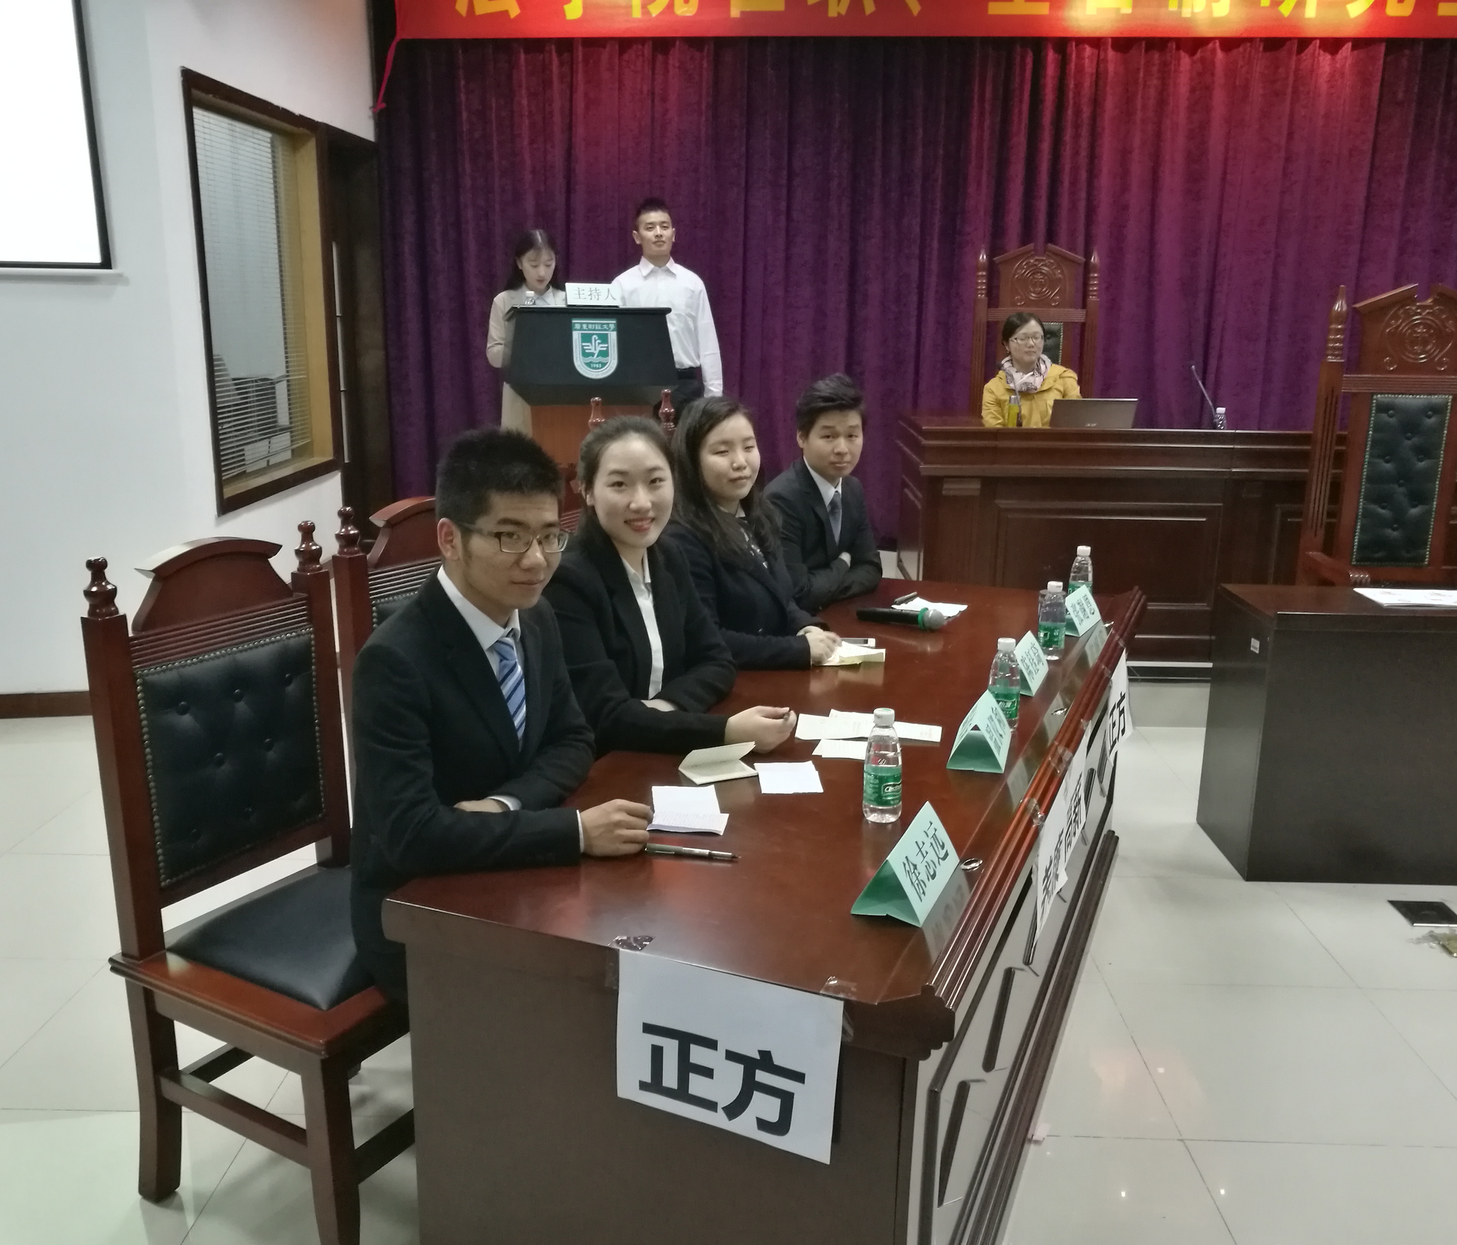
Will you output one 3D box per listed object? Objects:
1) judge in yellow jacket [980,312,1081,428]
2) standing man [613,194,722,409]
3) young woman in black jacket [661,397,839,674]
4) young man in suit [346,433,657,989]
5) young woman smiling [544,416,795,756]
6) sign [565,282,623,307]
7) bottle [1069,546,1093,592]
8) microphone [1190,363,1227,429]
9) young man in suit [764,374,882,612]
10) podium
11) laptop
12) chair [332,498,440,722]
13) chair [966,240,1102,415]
[{"bbox_3d":[1.338,-0.688,5.775,0.480,1.355,0.660,-1,14,-7],"label":"judge in yellow jacket"},{"bbox_3d":[-0.298,-0.889,5.578,0.530,1.775,0.320,-1,14,-6],"label":"standing man"},{"bbox_3d":[0.020,0.147,3.087,0.630,1.355,0.500,9,16,32],"label":"young woman in black jacket"},{"bbox_3d":[-0.355,0.377,2.092,0.620,1.360,0.500,9,16,29],"label":"young man in suit"},{"bbox_3d":[-0.156,0.269,2.560,0.620,1.350,0.470,10,17,34],"label":"young woman smiling"},{"bbox_3d":[-0.523,-1.264,4.996,0.210,0.090,0.085,-1,14,-9],"label":"sign"},{"bbox_3d":[0.949,-0.118,3.478,0.061,0.167,0.061,1,14,1],"label":"bottle"},{"bbox_3d":[1.876,-0.841,5.116,0.120,0.390,0.280,-2,14,-10],"label":"microphone"},{"bbox_3d":[0.265,0.039,3.491,0.640,1.385,0.530,9,16,32],"label":"young man in suit"},{"bbox_3d":[-0.605,-0.702,5.770,0.710,1.350,0.500,-2,14,-9],"label":"podium"},{"bbox_3d":[1.454,-0.837,5.418,0.370,0.220,0.320,-2,14,-10],"label":"laptop"},{"bbox_3d":[-0.453,0.327,2.753,0.540,1.165,0.490,9,16,31],"label":"chair"},{"bbox_3d":[1.456,-0.845,5.815,0.630,1.640,0.620,-2,14,-11],"label":"chair"}]

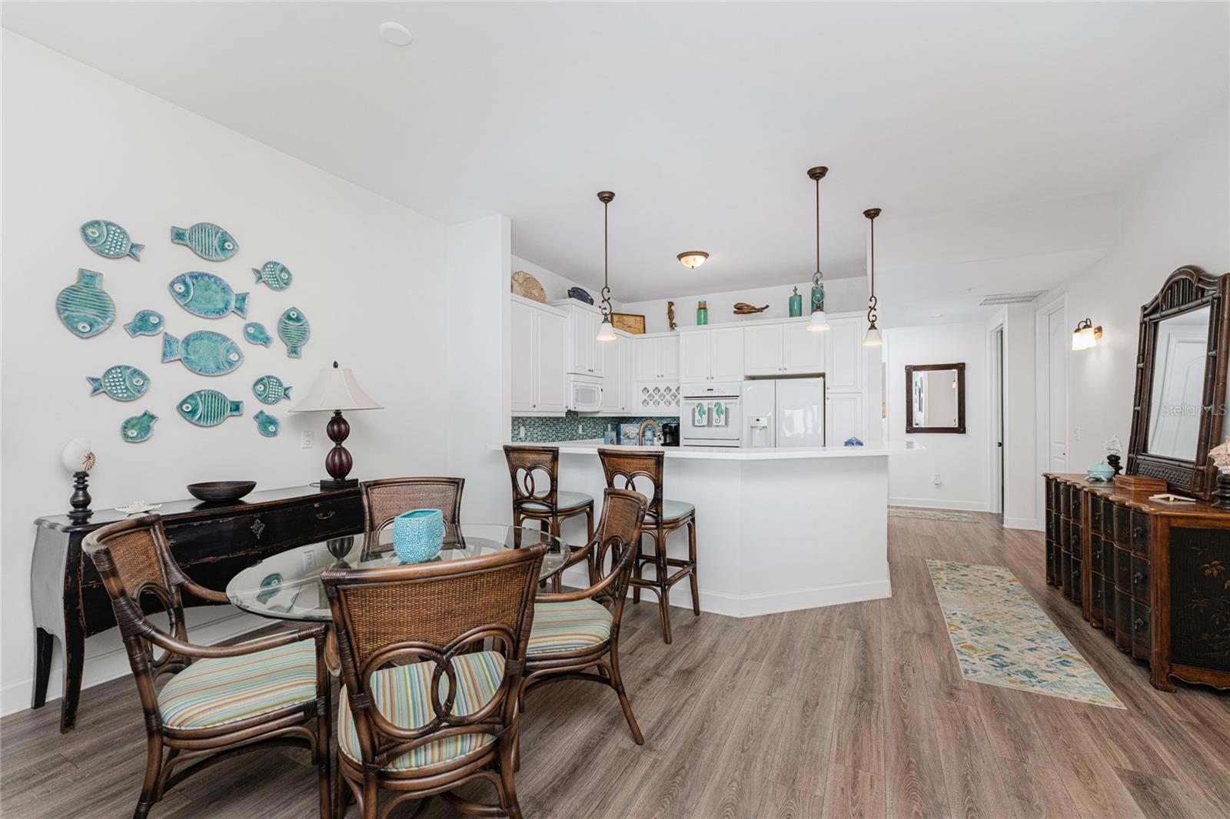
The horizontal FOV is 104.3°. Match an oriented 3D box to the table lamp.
[{"bbox_3d":[-1.757,0.100,3.030,0.520,0.814,0.520,-1,-1,29],"label":"table lamp"}]

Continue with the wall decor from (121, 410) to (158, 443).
[{"bbox_3d":[-2.489,0.088,2.502,0.025,0.168,0.148,0,-1,29],"label":"wall decor"}]

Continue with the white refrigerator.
[{"bbox_3d":[2.139,0.556,5.968,0.908,1.770,0.780,-1,-1,28],"label":"white refrigerator"}]

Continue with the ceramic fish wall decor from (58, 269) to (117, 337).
[{"bbox_3d":[-2.571,-0.512,2.326,0.030,0.328,0.188,0,-1,29],"label":"ceramic fish wall decor"}]

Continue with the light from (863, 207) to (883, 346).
[{"bbox_3d":[2.140,-1.097,3.968,0.157,1.128,0.157,0,-1,29],"label":"light"}]

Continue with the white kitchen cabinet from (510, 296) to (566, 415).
[{"bbox_3d":[-0.938,-0.498,5.006,0.330,1.135,1.010,0,-1,29],"label":"white kitchen cabinet"}]

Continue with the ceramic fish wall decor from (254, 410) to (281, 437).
[{"bbox_3d":[-2.200,0.091,3.021,0.030,0.169,0.151,-1,-1,29],"label":"ceramic fish wall decor"}]

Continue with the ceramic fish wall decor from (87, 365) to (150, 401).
[{"bbox_3d":[-2.527,-0.134,2.434,0.030,0.180,0.231,-1,-1,29],"label":"ceramic fish wall decor"}]

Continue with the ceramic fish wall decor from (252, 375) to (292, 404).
[{"bbox_3d":[-2.181,-0.125,3.042,0.030,0.184,0.222,0,-1,29],"label":"ceramic fish wall decor"}]

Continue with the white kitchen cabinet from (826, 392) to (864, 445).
[{"bbox_3d":[2.716,0.625,5.614,0.374,1.617,0.600,-1,-1,28],"label":"white kitchen cabinet"}]

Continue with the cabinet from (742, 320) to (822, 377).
[{"bbox_3d":[2.160,-0.730,6.009,0.920,0.625,0.600,0,-1,29],"label":"cabinet"}]

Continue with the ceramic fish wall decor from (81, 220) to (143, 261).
[{"bbox_3d":[-2.527,-0.851,2.410,0.030,0.184,0.222,0,-1,29],"label":"ceramic fish wall decor"}]

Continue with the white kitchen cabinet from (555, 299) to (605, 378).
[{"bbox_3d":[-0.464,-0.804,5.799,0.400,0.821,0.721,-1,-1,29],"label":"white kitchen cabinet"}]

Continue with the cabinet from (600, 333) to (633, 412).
[{"bbox_3d":[-0.109,-0.473,6.602,0.305,1.125,0.935,-1,-1,29],"label":"cabinet"}]

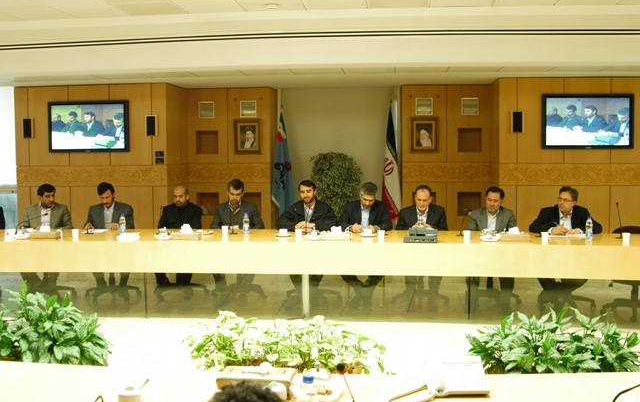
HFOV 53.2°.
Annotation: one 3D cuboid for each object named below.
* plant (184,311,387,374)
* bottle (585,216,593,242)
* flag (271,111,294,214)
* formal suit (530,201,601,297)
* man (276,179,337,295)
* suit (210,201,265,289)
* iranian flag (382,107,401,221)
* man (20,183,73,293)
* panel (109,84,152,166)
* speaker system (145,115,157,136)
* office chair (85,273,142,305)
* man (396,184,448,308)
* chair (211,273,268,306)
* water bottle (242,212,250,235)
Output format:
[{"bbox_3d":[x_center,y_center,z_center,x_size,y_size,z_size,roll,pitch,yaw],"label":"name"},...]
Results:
[{"bbox_3d":[-0.221,0.986,4.074,1.250,0.540,0.520,0,5,5],"label":"plant"},{"bbox_3d":[2.496,0.242,5.930,0.066,0.215,0.066,0,3,11],"label":"bottle"},{"bbox_3d":[-0.598,-0.572,10.125,0.360,1.660,0.250,0,5,5],"label":"flag"},{"bbox_3d":[2.464,0.495,6.420,0.720,0.920,0.660,1,3,15],"label":"formal suit"},{"bbox_3d":[-0.144,0.424,7.100,0.640,1.320,0.700,0,3,0],"label":"man"},{"bbox_3d":[-0.896,0.473,6.950,0.580,0.960,0.600,0,3,5],"label":"suit"},{"bbox_3d":[1.086,-0.547,9.650,0.290,1.740,0.240,0,3,7],"label":"iranian flag"},{"bbox_3d":[-3.110,0.438,7.300,0.570,1.300,0.700,0,3,-3],"label":"man"},{"bbox_3d":[-2.696,-1.086,9.153,0.635,1.180,0.050,0,5,5],"label":"panel"},{"bbox_3d":[-2.396,-1.072,9.205,0.172,0.294,0.150,0,3,5],"label":"speaker system"},{"bbox_3d":[-2.180,0.625,6.782,0.630,0.860,0.630,0,5,5],"label":"office chair"},{"bbox_3d":[1.044,0.445,6.487,0.540,1.240,0.720,0,5,5],"label":"man"},{"bbox_3d":[-0.906,0.613,7.200,0.630,0.940,0.640,0,3,0],"label":"chair"},{"bbox_3d":[-0.732,0.212,6.358,0.067,0.210,0.067,0,5,5],"label":"water bottle"}]

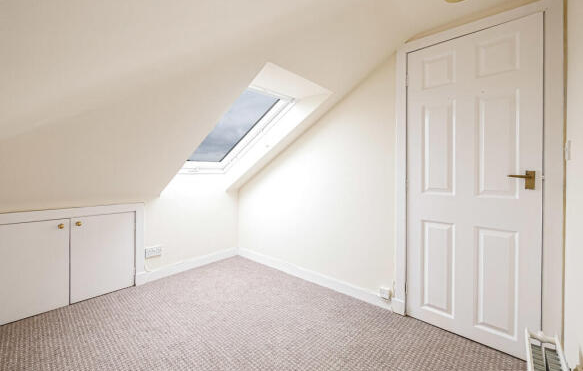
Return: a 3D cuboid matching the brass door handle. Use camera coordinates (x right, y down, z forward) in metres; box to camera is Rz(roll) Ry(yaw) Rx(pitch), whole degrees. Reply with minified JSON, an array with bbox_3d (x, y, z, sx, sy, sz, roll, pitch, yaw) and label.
[{"bbox_3d":[1.309,-0.028,1.343,0.118,0.105,0.055,1,3,41],"label":"brass door handle"}]

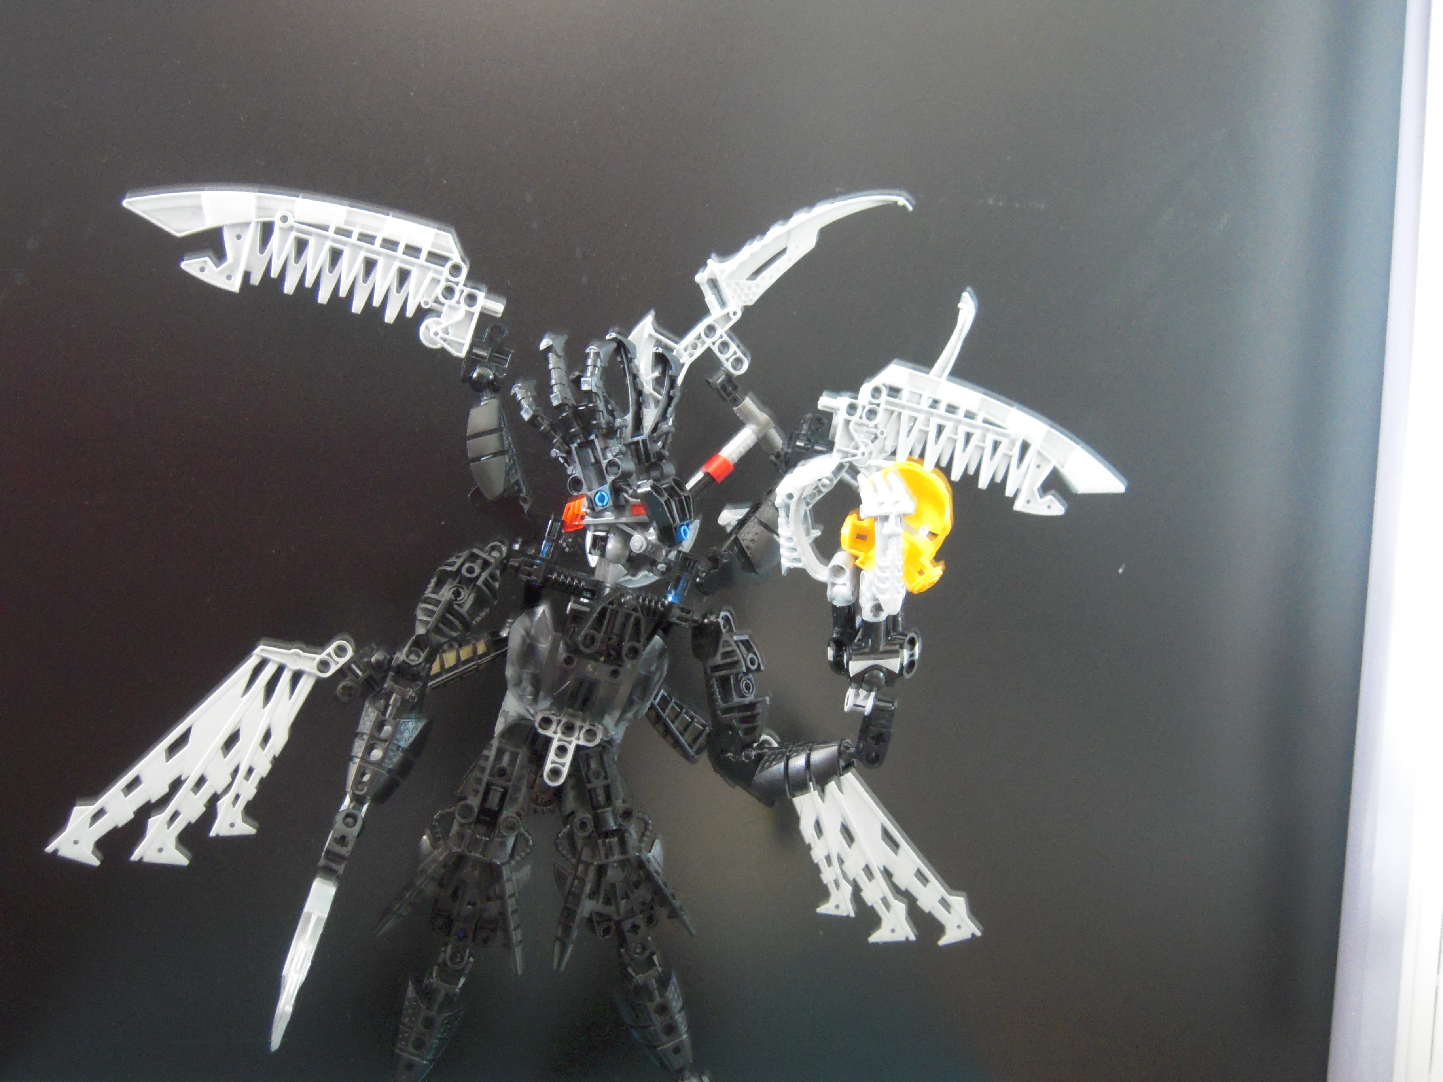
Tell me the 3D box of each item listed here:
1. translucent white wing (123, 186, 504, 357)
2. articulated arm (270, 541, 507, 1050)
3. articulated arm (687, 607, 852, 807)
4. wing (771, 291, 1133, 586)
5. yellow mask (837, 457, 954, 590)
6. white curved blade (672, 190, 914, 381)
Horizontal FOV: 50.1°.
[{"bbox_3d":[-0.138,-0.098,0.532,0.130,0.017,0.040,15,90,-7],"label":"translucent white wing"},{"bbox_3d":[-0.126,0.083,0.539,0.036,0.036,0.190,23,91,-10],"label":"articulated arm"},{"bbox_3d":[0.015,0.059,0.561,0.063,0.036,0.070,3,94,-12],"label":"articulated arm"},{"bbox_3d":[0.087,-0.040,0.591,0.143,0.038,0.111,3,95,-18],"label":"wing"},{"bbox_3d":[0.067,-0.007,0.578,0.041,0.028,0.047,18,91,2],"label":"yellow mask"},{"bbox_3d":[0.020,-0.097,0.565,0.108,0.022,0.038,-41,105,-8],"label":"white curved blade"}]

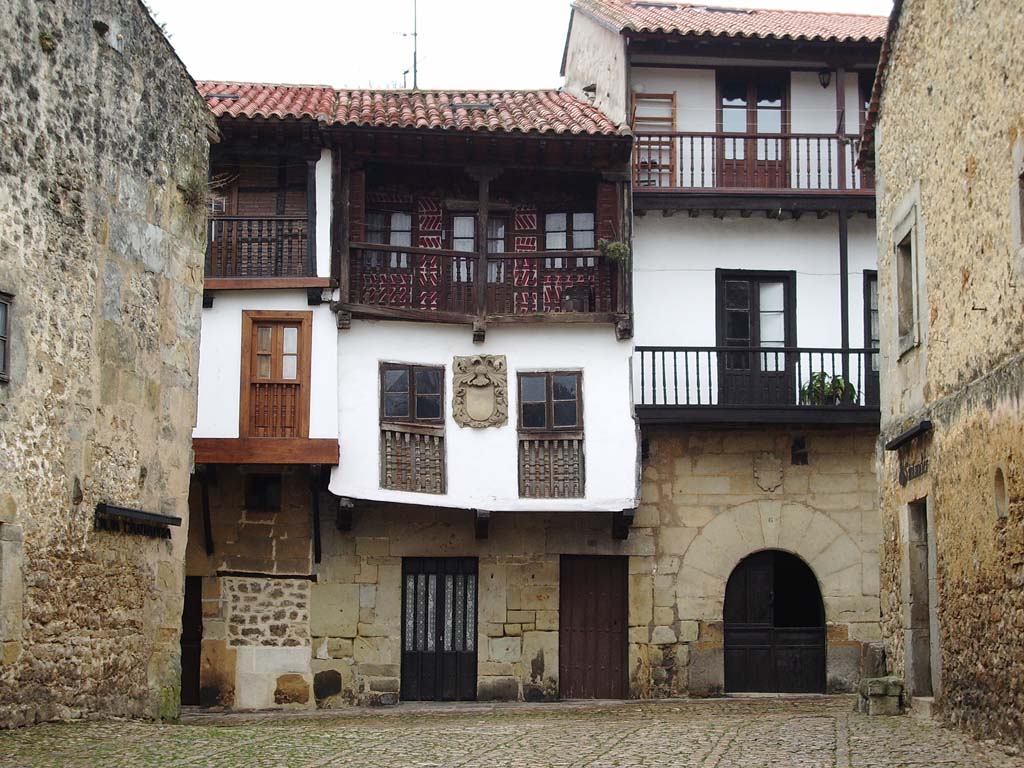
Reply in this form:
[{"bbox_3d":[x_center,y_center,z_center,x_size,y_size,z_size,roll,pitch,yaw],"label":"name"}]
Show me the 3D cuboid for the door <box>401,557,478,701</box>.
[{"bbox_3d":[-1.061,3.608,27.102,1.136,2.105,0.120,0,-9,1],"label":"door"}]

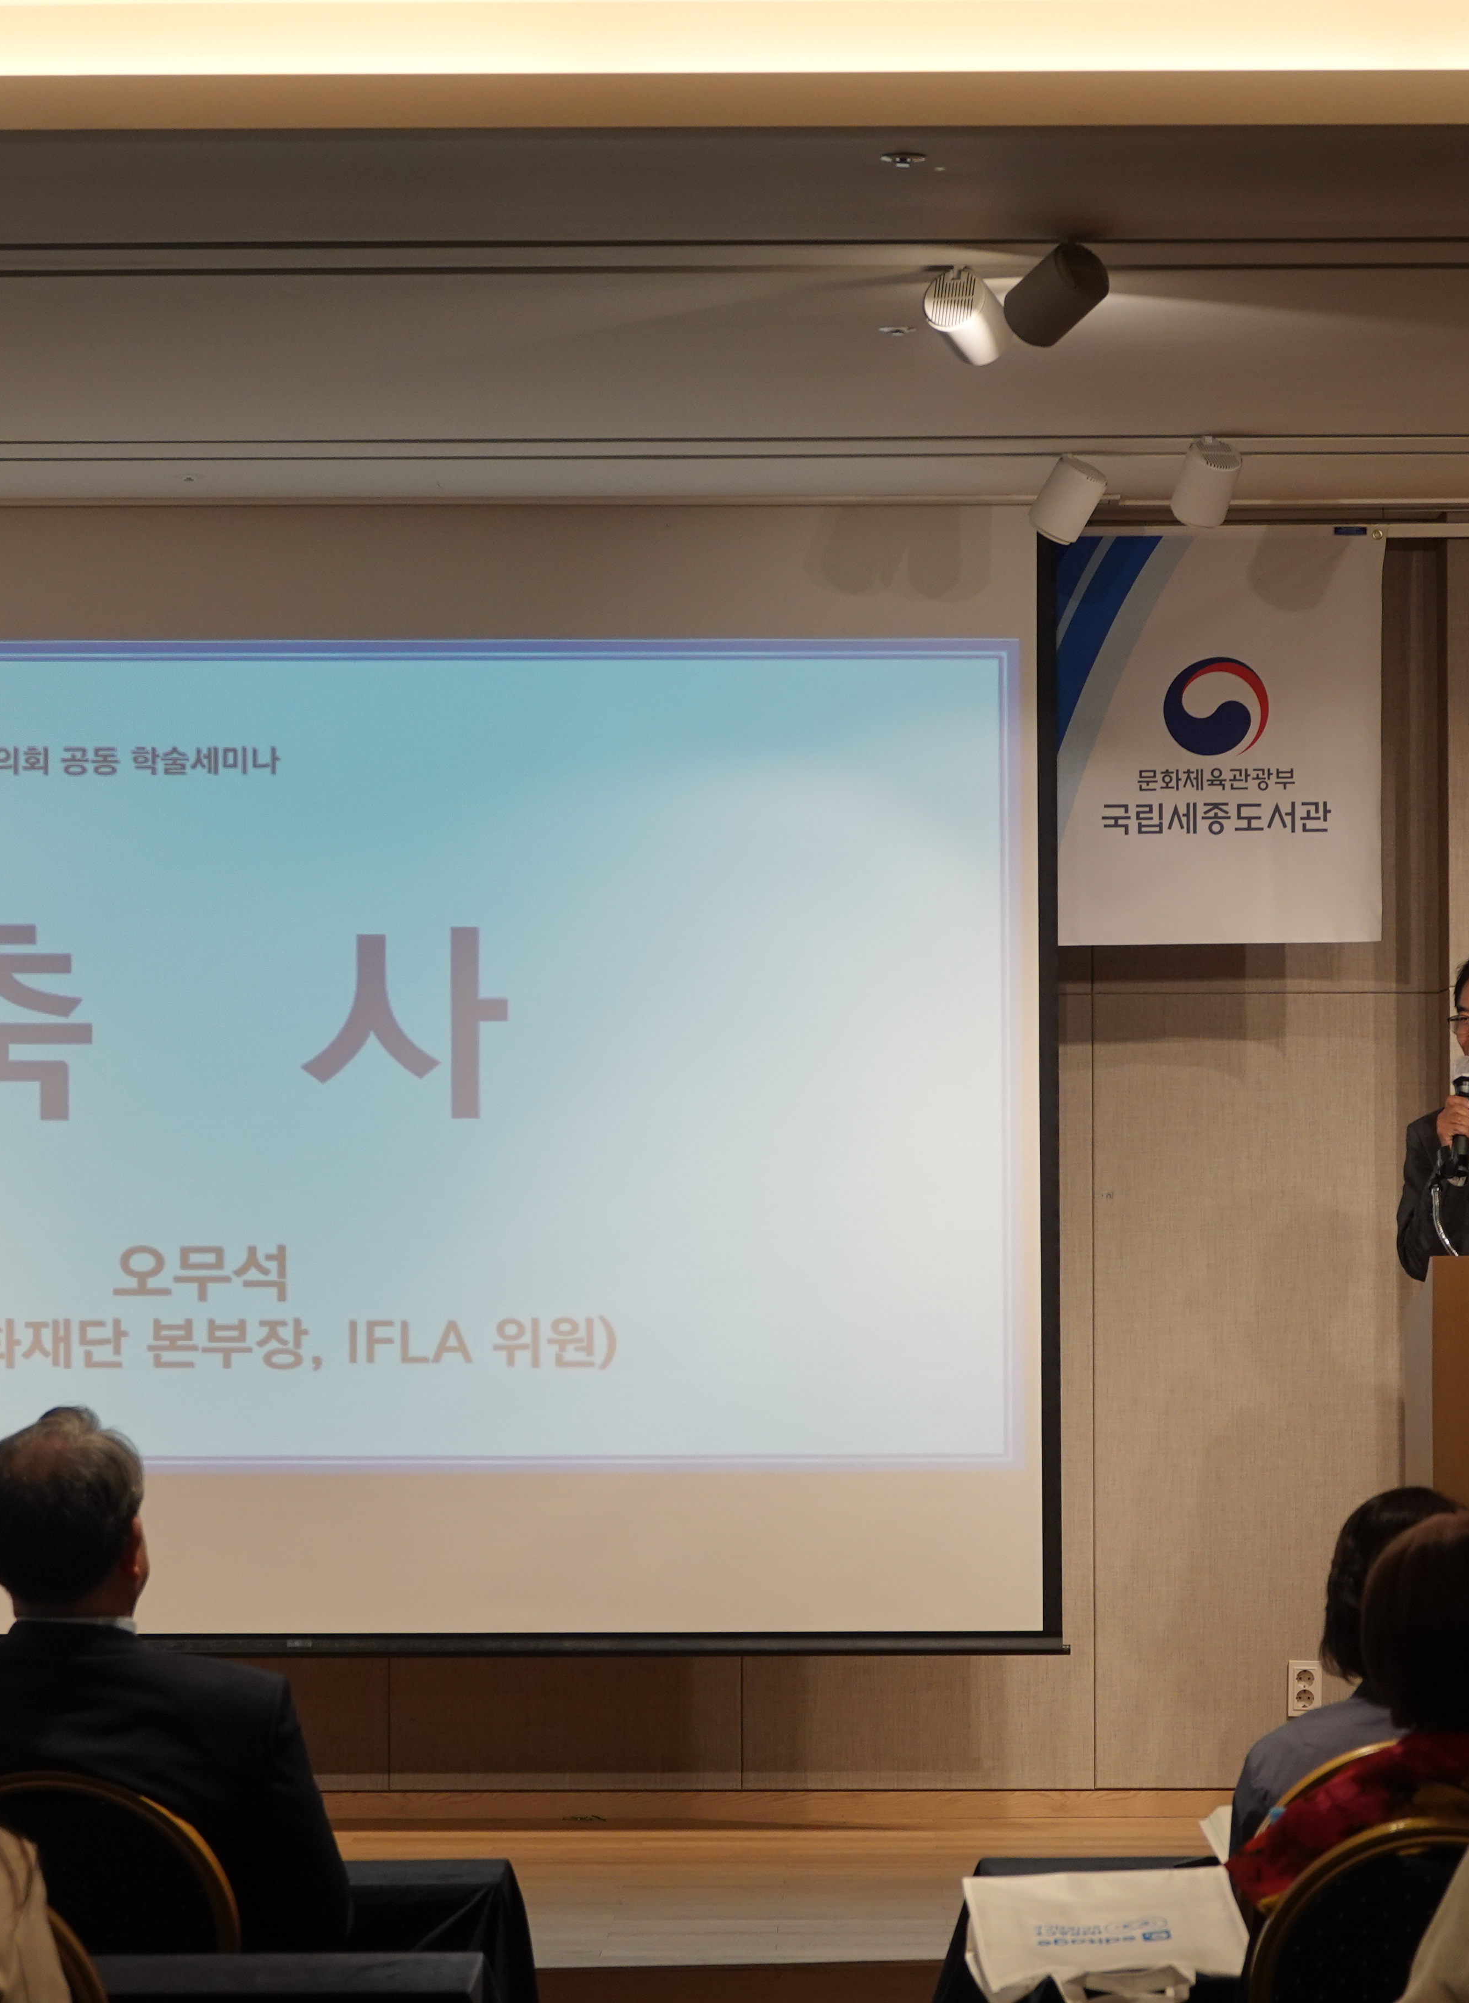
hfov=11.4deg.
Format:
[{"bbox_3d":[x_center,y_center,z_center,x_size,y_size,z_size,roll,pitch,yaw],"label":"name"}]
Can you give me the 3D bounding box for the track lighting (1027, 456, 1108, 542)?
[{"bbox_3d":[0.656,-0.983,14.401,0.110,0.140,0.110,2,31,-49],"label":"track lighting"}]

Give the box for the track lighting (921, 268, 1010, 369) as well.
[{"bbox_3d":[0.347,-1.027,11.049,0.100,0.100,0.122,-1,-27,26],"label":"track lighting"}]

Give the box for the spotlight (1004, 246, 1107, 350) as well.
[{"bbox_3d":[0.503,-1.099,11.437,0.110,0.110,0.140,2,-35,-44],"label":"spotlight"}]

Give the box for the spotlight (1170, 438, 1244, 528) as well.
[{"bbox_3d":[0.908,-0.992,14.106,0.110,0.140,0.110,1,36,-22],"label":"spotlight"}]

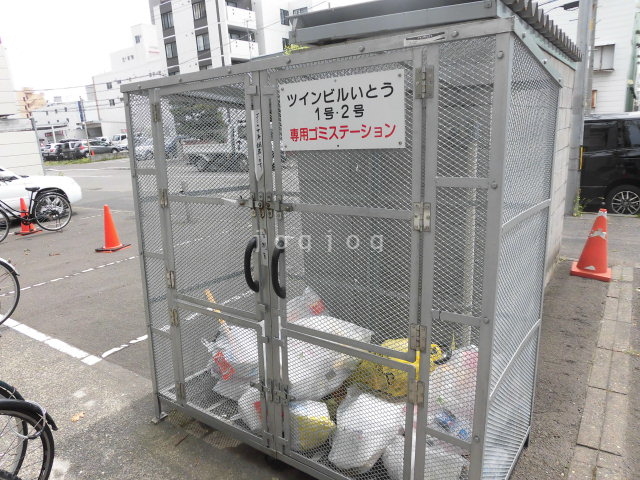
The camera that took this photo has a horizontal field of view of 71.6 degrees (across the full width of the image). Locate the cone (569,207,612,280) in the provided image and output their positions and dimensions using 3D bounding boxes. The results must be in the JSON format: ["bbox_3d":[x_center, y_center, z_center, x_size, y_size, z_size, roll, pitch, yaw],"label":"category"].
[{"bbox_3d":[2.985,0.025,4.782,0.390,0.700,0.390,12,18,38],"label":"cone"}]

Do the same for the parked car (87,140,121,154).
[{"bbox_3d":[-21.373,-8.990,43.500,1.700,1.480,4.250,9,16,39],"label":"parked car"}]

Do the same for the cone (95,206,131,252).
[{"bbox_3d":[-3.268,-0.202,6.934,0.380,0.700,0.380,2,13,13],"label":"cone"}]

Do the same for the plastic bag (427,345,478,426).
[{"bbox_3d":[0.659,0.756,2.179,0.360,0.360,0.340,8,15,36],"label":"plastic bag"}]

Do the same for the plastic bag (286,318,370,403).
[{"bbox_3d":[-0.012,0.693,2.630,0.520,0.320,0.400,8,15,36],"label":"plastic bag"}]

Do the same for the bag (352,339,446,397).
[{"bbox_3d":[0.407,0.733,2.426,0.420,0.290,0.320,8,15,36],"label":"bag"}]

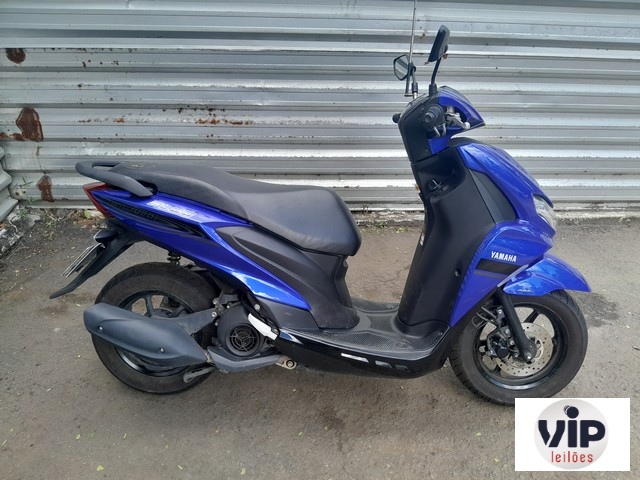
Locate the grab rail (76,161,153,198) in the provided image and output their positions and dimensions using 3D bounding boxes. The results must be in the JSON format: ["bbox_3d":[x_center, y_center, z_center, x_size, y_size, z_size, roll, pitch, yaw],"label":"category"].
[{"bbox_3d":[-0.680,-0.211,1.641,0.310,0.110,0.250,1,13,2],"label":"grab rail"}]

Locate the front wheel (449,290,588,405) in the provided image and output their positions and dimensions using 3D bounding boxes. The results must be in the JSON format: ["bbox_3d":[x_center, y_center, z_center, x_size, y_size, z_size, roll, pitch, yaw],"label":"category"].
[{"bbox_3d":[0.704,0.364,1.716,0.487,0.487,0.108,1,12,0],"label":"front wheel"}]

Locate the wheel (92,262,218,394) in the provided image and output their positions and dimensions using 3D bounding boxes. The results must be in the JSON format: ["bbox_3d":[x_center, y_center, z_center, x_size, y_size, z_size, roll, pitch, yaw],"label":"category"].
[{"bbox_3d":[-0.582,0.329,1.759,0.503,0.503,0.118,1,13,2],"label":"wheel"}]

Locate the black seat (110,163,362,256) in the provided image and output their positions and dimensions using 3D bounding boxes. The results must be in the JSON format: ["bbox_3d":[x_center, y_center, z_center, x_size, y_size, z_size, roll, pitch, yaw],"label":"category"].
[{"bbox_3d":[-0.281,-0.115,1.648,0.860,0.280,0.300,1,13,2],"label":"black seat"}]

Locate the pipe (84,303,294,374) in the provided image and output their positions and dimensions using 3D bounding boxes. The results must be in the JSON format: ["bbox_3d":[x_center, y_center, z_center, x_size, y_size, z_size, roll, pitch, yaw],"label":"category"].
[{"bbox_3d":[-0.442,0.333,1.606,0.670,0.265,0.180,1,13,2],"label":"pipe"}]

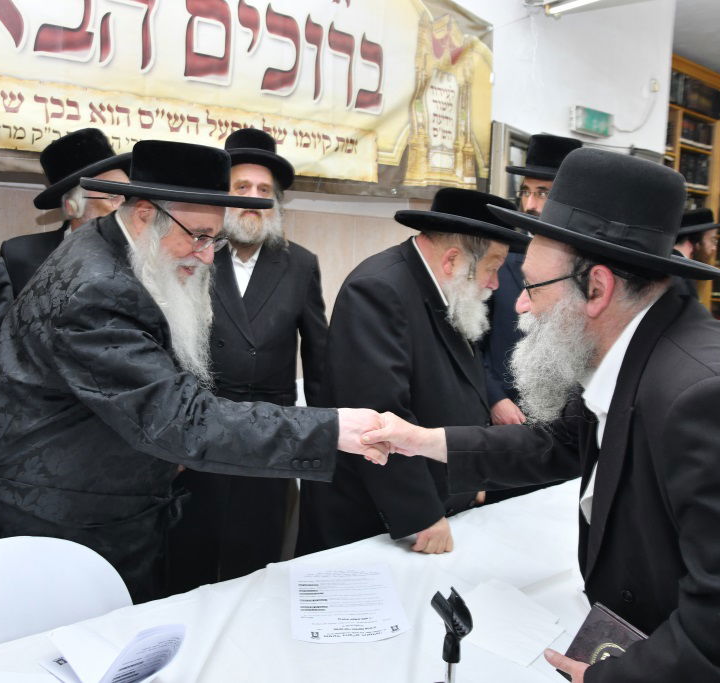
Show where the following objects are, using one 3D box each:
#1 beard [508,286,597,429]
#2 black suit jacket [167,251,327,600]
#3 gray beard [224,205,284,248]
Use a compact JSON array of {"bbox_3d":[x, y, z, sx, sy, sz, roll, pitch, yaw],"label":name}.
[{"bbox_3d":[0.282,0.022,1.000,0.120,0.195,0.135,5,8,22],"label":"beard"},{"bbox_3d":[-0.382,0.217,2.306,0.560,1.100,0.320,0,7,-5],"label":"black suit jacket"},{"bbox_3d":[-0.318,-0.356,2.060,0.170,0.145,0.110,5,7,-9],"label":"gray beard"}]

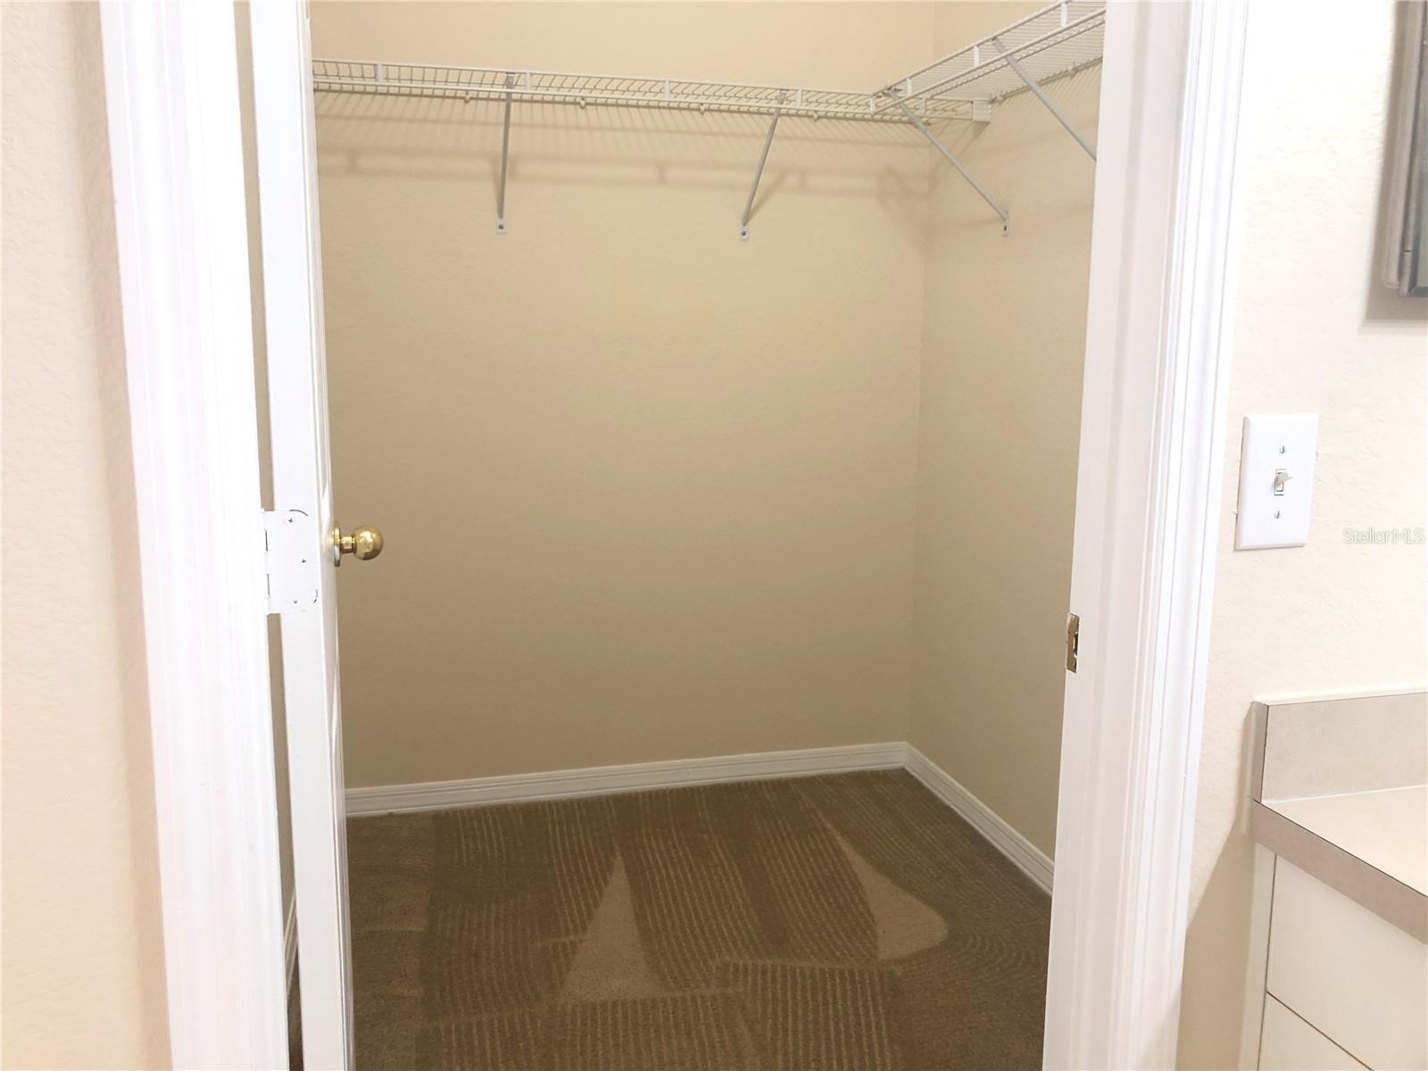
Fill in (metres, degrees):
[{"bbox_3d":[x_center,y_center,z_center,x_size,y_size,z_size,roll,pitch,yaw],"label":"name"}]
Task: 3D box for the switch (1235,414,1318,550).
[{"bbox_3d":[0.521,-0.048,1.059,0.079,0.124,0.016,-2,10,-14],"label":"switch"}]

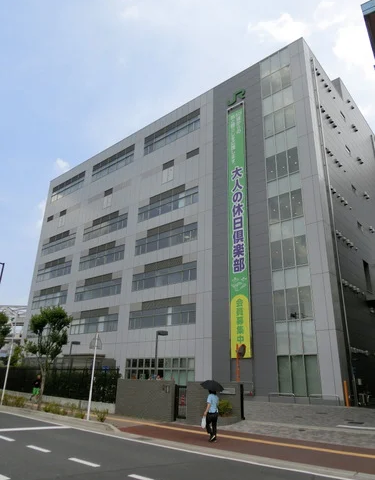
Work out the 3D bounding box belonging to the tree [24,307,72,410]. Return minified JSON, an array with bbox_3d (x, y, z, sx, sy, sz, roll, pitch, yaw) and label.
[{"bbox_3d":[-7.468,6.330,19.652,2.550,5.371,2.550,-15,-26,38],"label":"tree"}]

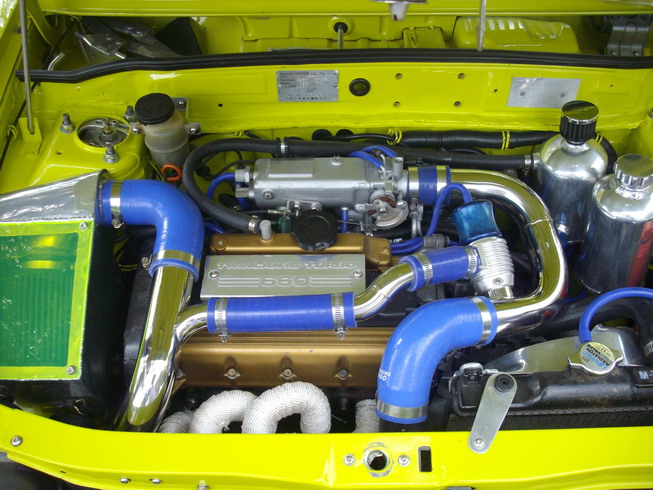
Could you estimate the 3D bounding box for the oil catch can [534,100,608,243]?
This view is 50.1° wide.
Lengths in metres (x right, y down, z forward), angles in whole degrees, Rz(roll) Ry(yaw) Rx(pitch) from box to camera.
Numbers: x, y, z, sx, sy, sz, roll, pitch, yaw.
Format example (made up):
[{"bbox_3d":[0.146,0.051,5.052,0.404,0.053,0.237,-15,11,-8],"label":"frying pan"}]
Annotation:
[{"bbox_3d":[0.381,-0.117,1.080,0.107,0.207,0.104,0,45,0],"label":"oil catch can"}]

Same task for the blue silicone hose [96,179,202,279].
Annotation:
[{"bbox_3d":[-0.220,-0.006,0.881,0.147,0.072,0.143,0,45,0],"label":"blue silicone hose"}]

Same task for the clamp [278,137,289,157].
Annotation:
[{"bbox_3d":[-0.065,-0.148,1.046,0.013,0.029,0.029,0,45,0],"label":"clamp"}]

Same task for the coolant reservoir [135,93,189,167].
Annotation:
[{"bbox_3d":[-0.258,-0.181,1.090,0.067,0.106,0.067,0,45,0],"label":"coolant reservoir"}]

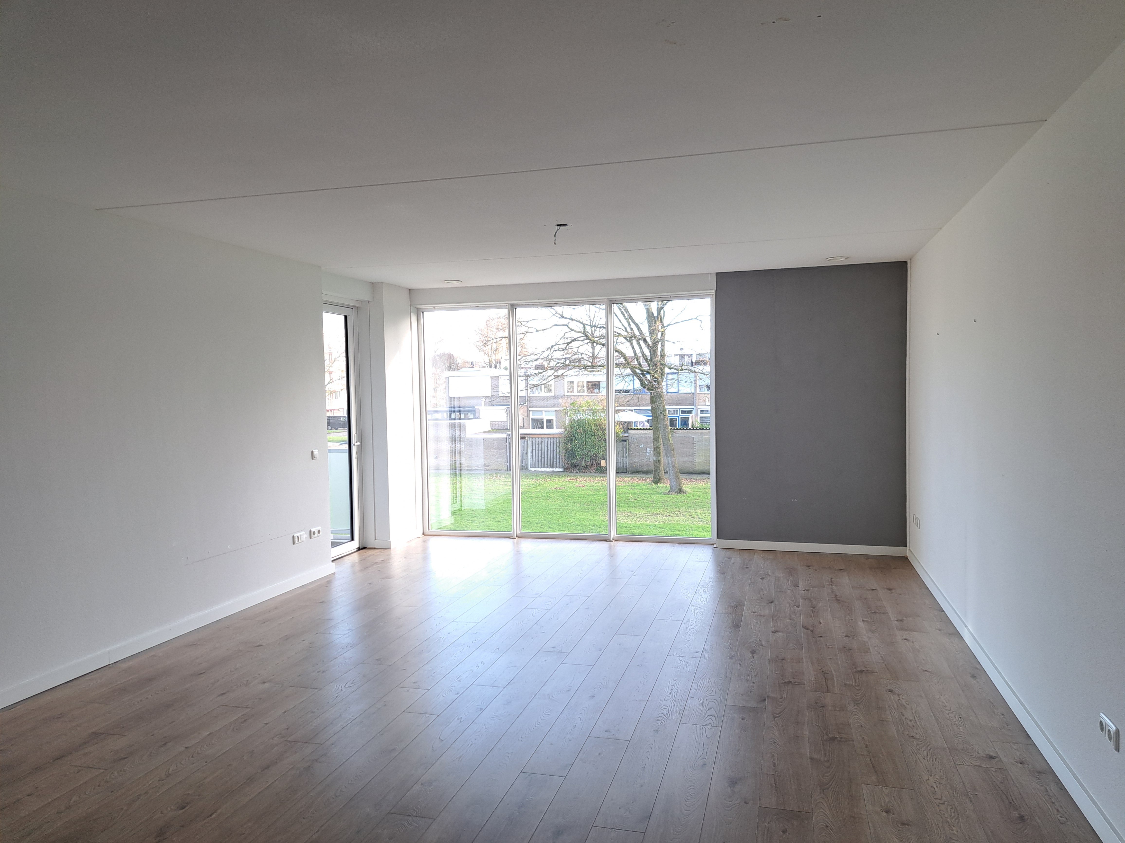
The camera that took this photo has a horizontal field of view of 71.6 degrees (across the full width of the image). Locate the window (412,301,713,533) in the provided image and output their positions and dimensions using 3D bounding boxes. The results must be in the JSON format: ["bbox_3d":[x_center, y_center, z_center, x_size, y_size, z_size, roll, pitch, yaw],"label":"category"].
[{"bbox_3d":[-0.018,-0.007,8.080,3.157,2.466,0.101,0,3,16],"label":"window"}]

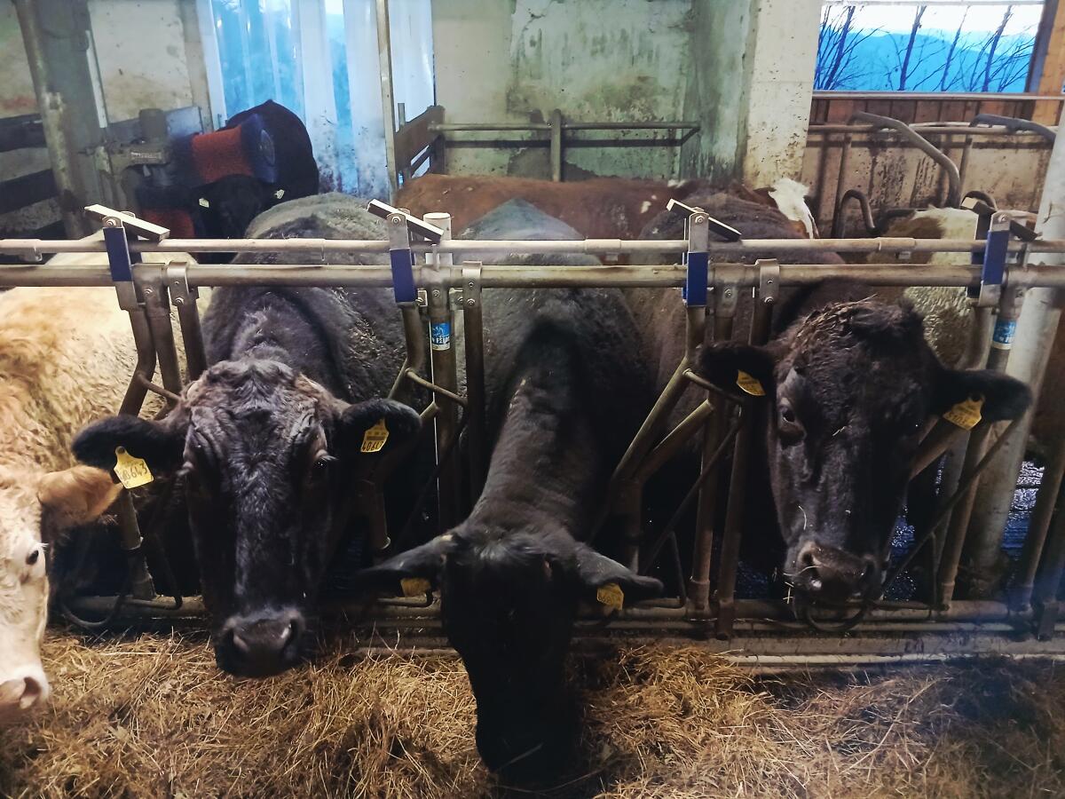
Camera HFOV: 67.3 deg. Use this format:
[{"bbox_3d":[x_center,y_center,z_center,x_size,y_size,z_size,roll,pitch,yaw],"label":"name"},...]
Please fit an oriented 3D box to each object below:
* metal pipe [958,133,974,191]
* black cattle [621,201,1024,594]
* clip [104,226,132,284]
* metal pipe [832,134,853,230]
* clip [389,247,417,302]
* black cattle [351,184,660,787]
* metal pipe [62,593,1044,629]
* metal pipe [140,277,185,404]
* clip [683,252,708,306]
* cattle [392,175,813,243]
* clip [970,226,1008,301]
[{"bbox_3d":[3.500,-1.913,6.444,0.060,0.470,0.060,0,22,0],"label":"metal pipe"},{"bbox_3d":[0.680,0.116,2.585,0.660,1.360,2.320,3,22,7],"label":"black cattle"},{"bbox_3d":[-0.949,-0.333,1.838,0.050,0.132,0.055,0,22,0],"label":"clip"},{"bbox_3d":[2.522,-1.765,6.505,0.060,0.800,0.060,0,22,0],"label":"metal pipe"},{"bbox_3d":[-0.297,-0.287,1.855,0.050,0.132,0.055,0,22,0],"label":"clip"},{"bbox_3d":[-0.011,0.144,2.618,0.660,1.310,2.320,0,22,0],"label":"black cattle"},{"bbox_3d":[0.058,0.580,2.210,2.720,0.055,0.055,0,22,0],"label":"metal pipe"},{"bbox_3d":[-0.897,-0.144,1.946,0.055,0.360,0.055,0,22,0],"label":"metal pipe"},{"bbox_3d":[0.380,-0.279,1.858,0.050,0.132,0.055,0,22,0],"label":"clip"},{"bbox_3d":[0.362,-0.499,4.213,2.060,1.310,0.620,2,22,5],"label":"cattle"},{"bbox_3d":[1.058,-0.316,1.853,0.055,0.150,0.070,0,22,0],"label":"clip"}]

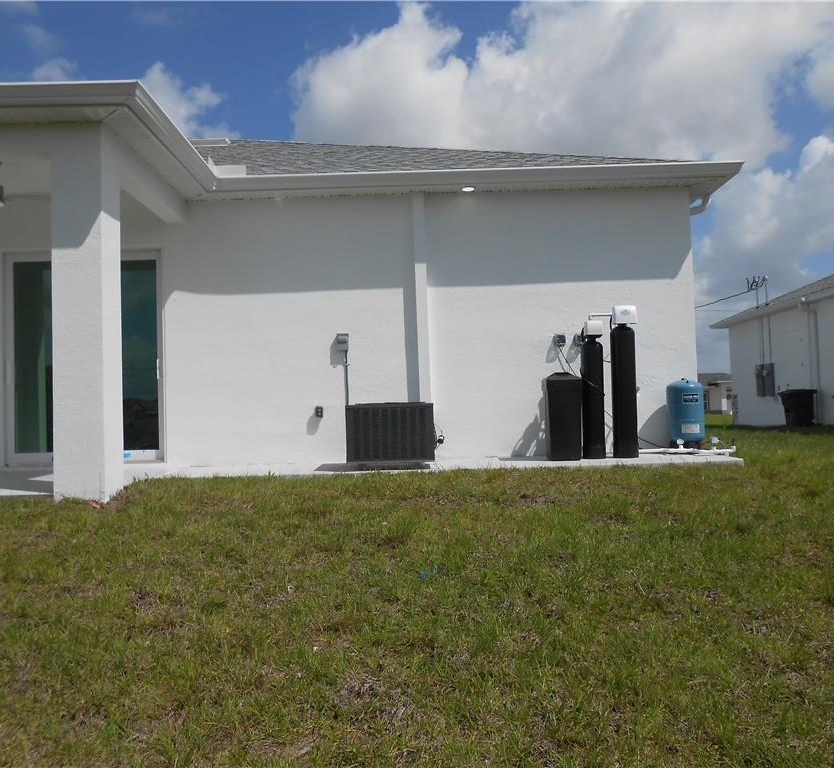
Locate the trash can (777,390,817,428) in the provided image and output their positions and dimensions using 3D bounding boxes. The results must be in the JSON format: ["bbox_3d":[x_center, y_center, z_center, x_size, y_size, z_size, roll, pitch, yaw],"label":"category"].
[{"bbox_3d":[9.025,0.589,18.207,0.710,0.985,0.609,-1,-2,-14],"label":"trash can"}]

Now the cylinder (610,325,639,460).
[{"bbox_3d":[2.203,0.072,8.186,0.269,1.416,0.269,-2,-2,0],"label":"cylinder"}]

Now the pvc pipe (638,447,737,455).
[{"bbox_3d":[2.827,0.707,8.104,1.015,0.061,0.061,-3,-2,26],"label":"pvc pipe"}]

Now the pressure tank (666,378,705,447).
[{"bbox_3d":[2.911,0.352,8.301,0.411,0.782,0.411,-2,-2,0],"label":"pressure tank"}]

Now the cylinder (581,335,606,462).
[{"bbox_3d":[1.863,0.151,8.181,0.242,1.269,0.242,-2,-2,0],"label":"cylinder"}]

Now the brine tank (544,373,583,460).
[{"bbox_3d":[1.509,0.341,8.111,0.376,0.914,0.396,-2,-2,0],"label":"brine tank"}]

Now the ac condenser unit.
[{"bbox_3d":[-0.269,0.493,7.760,0.837,0.589,0.837,-2,-2,0],"label":"ac condenser unit"}]

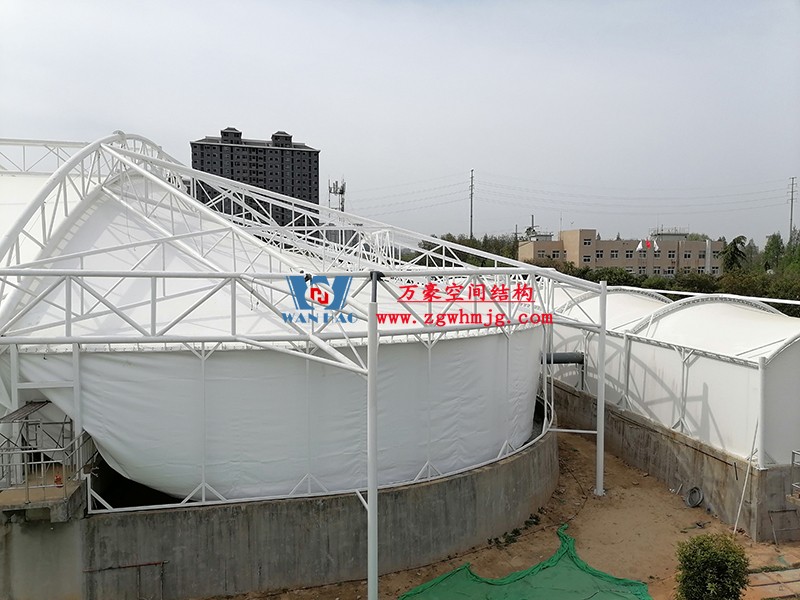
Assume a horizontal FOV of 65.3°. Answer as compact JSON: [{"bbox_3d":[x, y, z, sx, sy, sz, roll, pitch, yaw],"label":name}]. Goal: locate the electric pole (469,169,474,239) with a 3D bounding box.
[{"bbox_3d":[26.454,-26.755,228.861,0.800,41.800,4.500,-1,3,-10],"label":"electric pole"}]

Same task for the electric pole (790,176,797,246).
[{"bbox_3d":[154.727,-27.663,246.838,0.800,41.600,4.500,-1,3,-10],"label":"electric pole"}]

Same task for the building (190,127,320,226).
[{"bbox_3d":[-60.171,-38.947,260.714,51.000,62.600,16.000,-1,3,-21],"label":"building"}]

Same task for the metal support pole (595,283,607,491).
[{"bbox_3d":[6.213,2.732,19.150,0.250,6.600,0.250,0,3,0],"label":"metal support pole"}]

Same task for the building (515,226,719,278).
[{"bbox_3d":[50.284,-8.139,140.637,43.800,14.300,16.100,-1,3,-15],"label":"building"}]

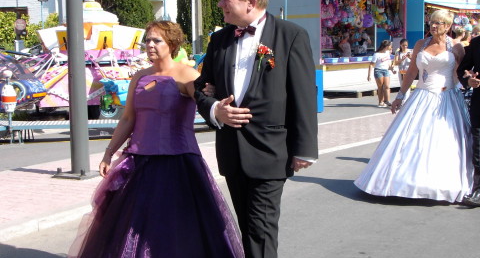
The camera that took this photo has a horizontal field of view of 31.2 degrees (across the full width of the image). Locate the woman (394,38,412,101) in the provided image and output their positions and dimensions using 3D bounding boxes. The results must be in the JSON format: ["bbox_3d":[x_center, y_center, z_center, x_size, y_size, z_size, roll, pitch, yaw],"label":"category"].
[{"bbox_3d":[3.458,-1.198,18.127,0.450,1.392,0.340,-2,6,-9],"label":"woman"}]

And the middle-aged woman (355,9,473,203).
[{"bbox_3d":[1.598,-0.242,7.830,1.080,1.678,1.000,2,7,22],"label":"middle-aged woman"}]

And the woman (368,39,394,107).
[{"bbox_3d":[2.951,-1.169,17.927,0.550,1.389,0.360,-2,6,-12],"label":"woman"}]

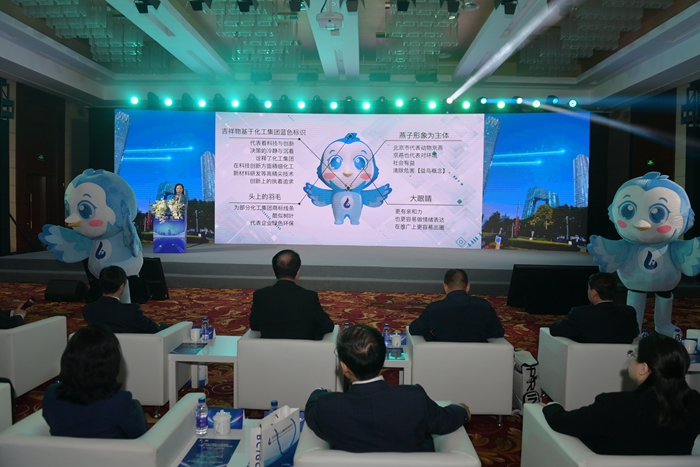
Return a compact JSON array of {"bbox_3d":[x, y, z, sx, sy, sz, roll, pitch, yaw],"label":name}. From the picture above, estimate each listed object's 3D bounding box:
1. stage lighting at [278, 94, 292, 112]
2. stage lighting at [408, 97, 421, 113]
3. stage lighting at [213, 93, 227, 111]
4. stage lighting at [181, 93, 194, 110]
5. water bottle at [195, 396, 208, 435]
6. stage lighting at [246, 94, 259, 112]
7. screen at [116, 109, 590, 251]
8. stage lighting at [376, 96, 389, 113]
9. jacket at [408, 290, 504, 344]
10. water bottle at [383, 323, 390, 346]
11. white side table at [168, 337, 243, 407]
[{"bbox_3d":[-1.988,-3.968,14.271,0.360,0.550,0.360,1,3,2],"label":"stage lighting"},{"bbox_3d":[1.967,-3.854,14.124,0.360,0.550,0.360,1,3,2],"label":"stage lighting"},{"bbox_3d":[-3.719,-3.762,13.300,0.400,0.500,0.380,1,3,0],"label":"stage lighting"},{"bbox_3d":[-4.631,-3.762,13.300,0.400,0.500,0.380,1,3,0],"label":"stage lighting"},{"bbox_3d":[-0.732,0.901,2.300,0.061,0.190,0.061,1,3,0],"label":"water bottle"},{"bbox_3d":[-2.989,-4.008,14.307,0.360,0.550,0.360,1,3,2],"label":"stage lighting"},{"bbox_3d":[0.015,-1.635,14.400,14.600,4.150,0.150,1,3,2],"label":"screen"},{"bbox_3d":[0.926,-3.676,13.300,0.360,0.460,0.360,1,3,0],"label":"stage lighting"},{"bbox_3d":[0.858,0.749,3.760,0.740,0.600,0.420,1,3,0],"label":"jacket"},{"bbox_3d":[0.299,0.826,3.805,0.059,0.193,0.059,1,3,3],"label":"water bottle"},{"bbox_3d":[-1.087,1.126,3.763,0.518,0.457,0.534,1,3,3],"label":"white side table"}]

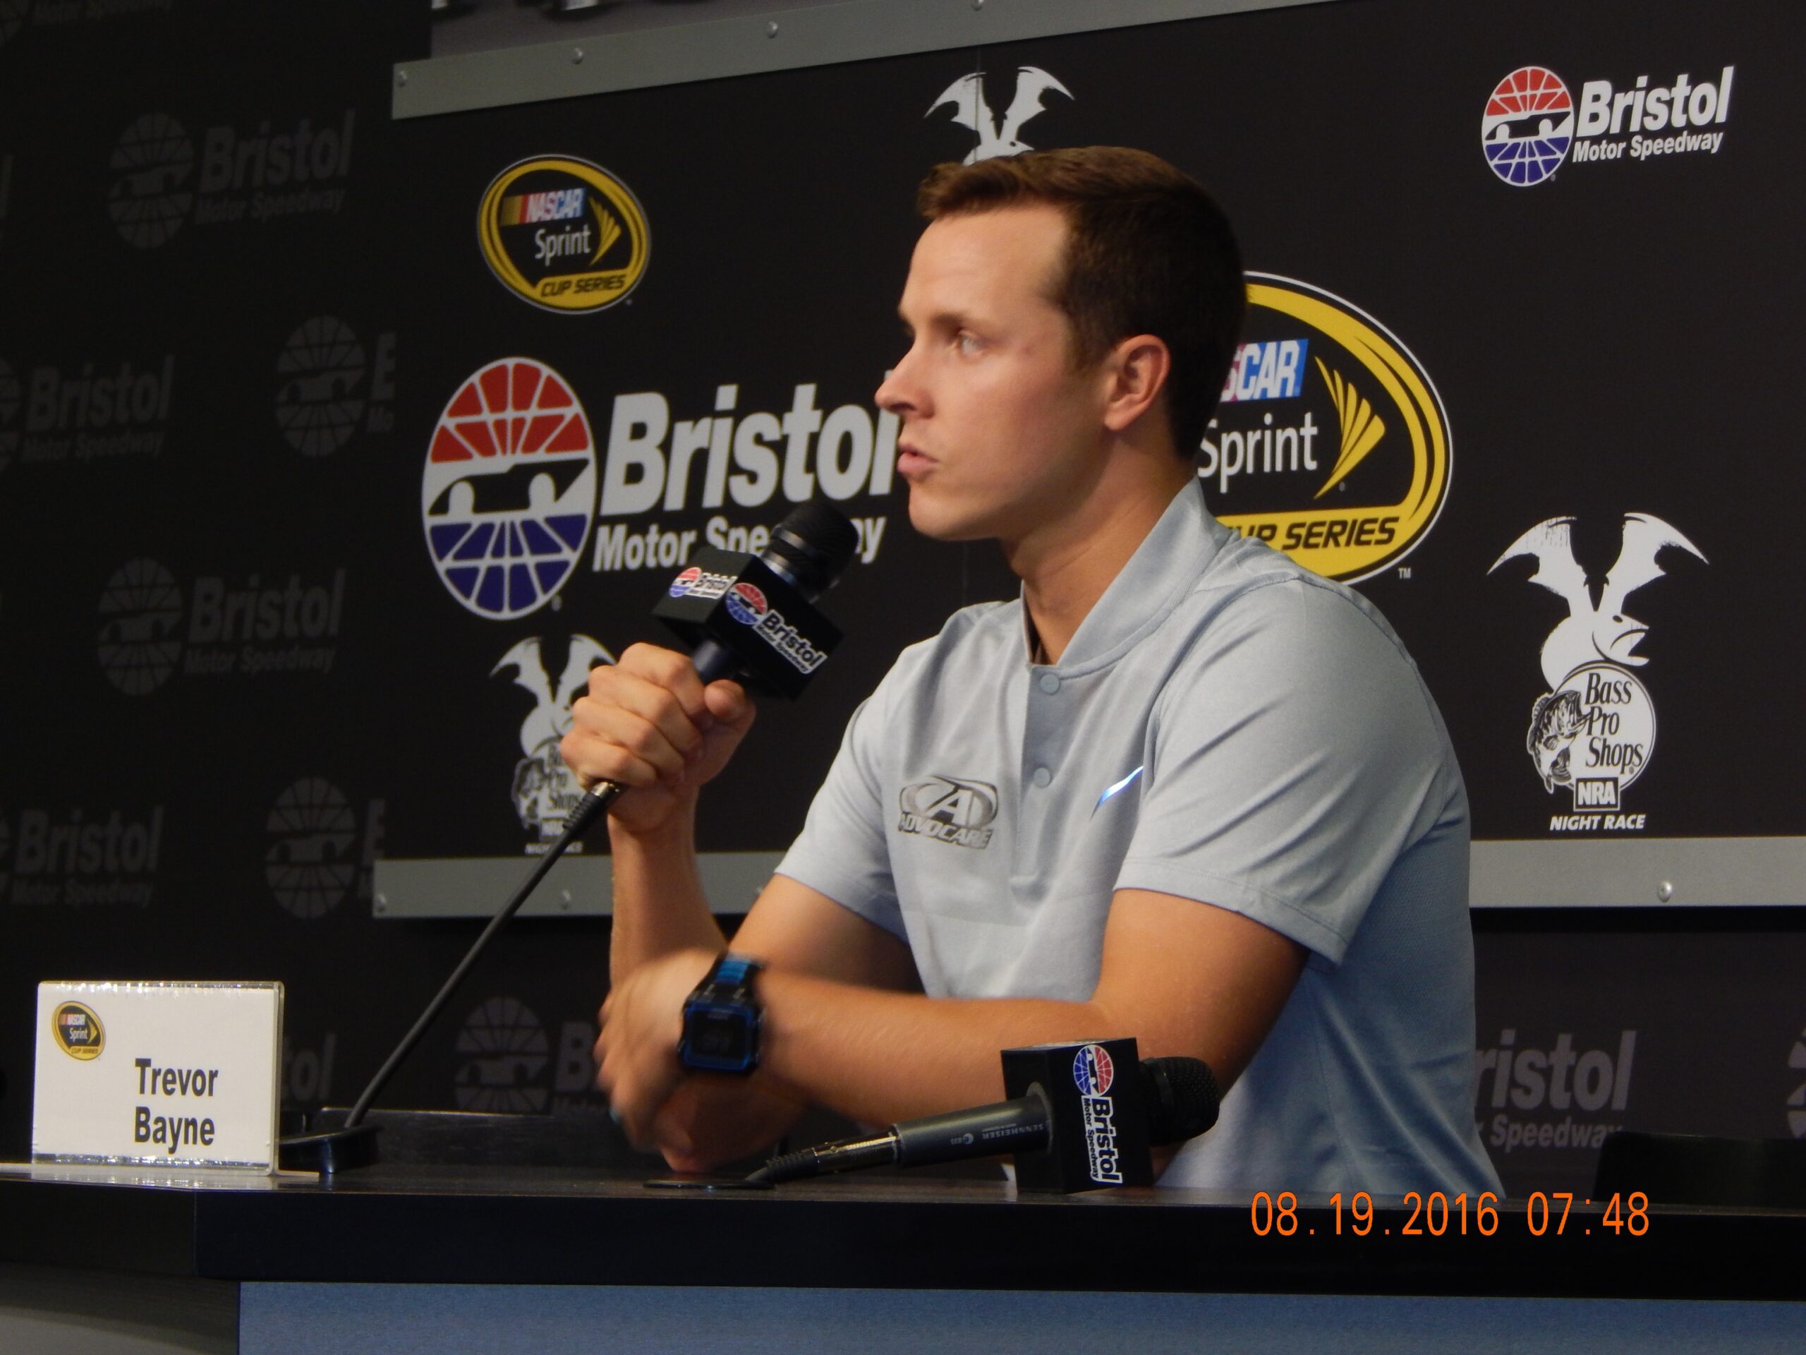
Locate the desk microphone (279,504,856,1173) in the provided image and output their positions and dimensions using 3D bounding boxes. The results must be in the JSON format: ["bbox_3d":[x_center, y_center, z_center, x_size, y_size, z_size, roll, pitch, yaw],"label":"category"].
[{"bbox_3d":[-0.199,0.104,6.240,0.080,0.480,0.082,42,-11,-18],"label":"desk microphone"}]

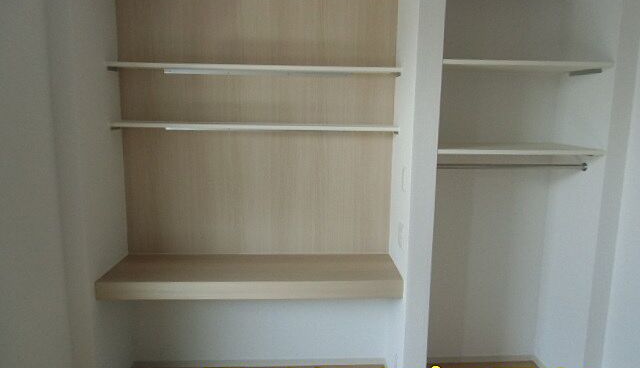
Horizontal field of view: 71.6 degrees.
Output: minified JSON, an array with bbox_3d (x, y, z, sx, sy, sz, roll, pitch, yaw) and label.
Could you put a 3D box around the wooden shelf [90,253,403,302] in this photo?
[{"bbox_3d":[-0.339,0.490,2.384,1.503,0.091,0.418,0,9,-2],"label":"wooden shelf"}]

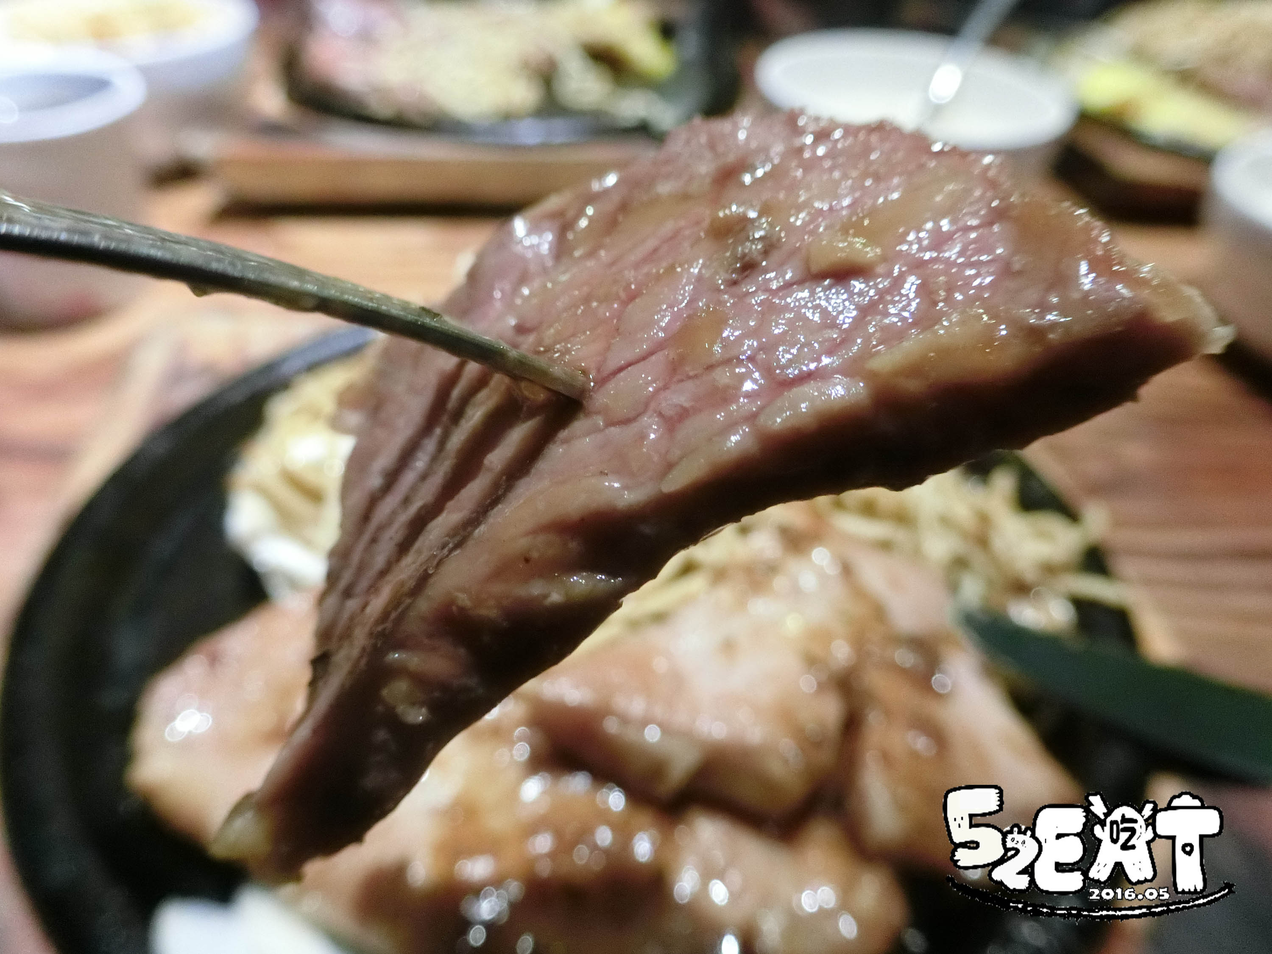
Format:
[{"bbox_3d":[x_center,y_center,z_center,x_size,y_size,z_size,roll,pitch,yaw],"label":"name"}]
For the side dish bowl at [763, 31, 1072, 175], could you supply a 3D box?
[{"bbox_3d":[0.101,-0.122,0.364,0.119,0.067,0.119,3,43,0],"label":"side dish bowl"}]

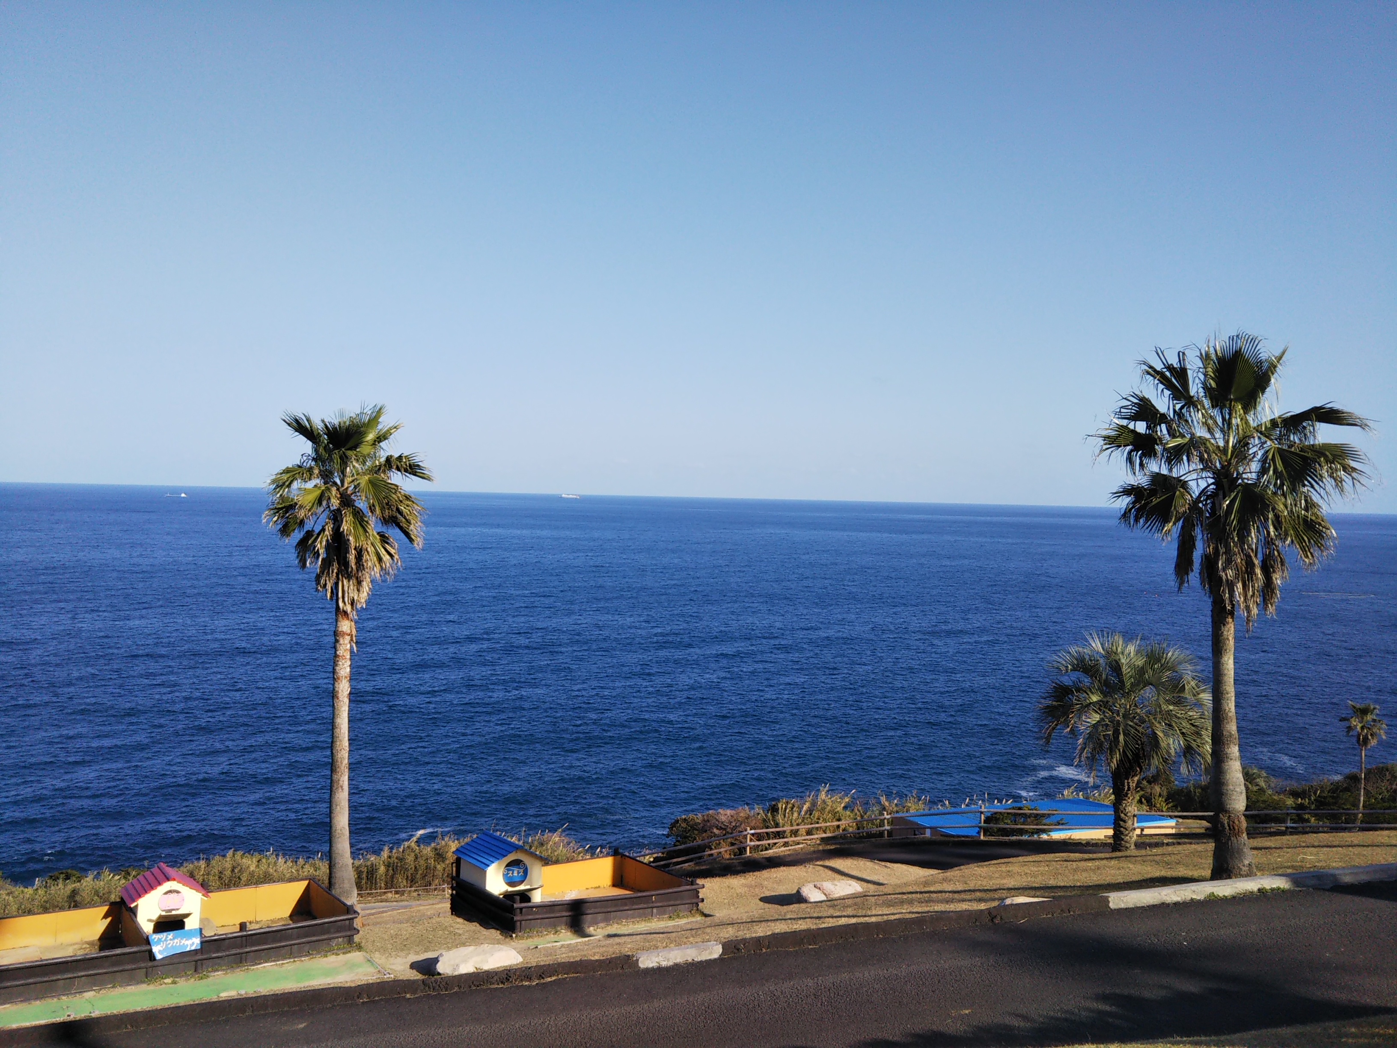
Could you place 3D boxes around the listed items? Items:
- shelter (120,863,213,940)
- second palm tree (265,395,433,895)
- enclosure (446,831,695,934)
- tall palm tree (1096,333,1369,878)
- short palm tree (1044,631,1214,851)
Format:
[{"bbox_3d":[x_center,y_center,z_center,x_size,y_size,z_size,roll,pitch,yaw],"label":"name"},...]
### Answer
[{"bbox_3d":[-8.405,6.013,19.130,1.150,1.120,1.000,0,2,-31],"label":"shelter"},{"bbox_3d":[-6.097,2.293,21.068,2.855,8.688,2.855,1,2,0],"label":"second palm tree"},{"bbox_3d":[-2.168,6.158,21.471,3.450,1.150,2.300,0,2,-32],"label":"enclosure"},{"bbox_3d":[9.630,1.487,21.847,4.695,9.844,4.695,1,2,0],"label":"tall palm tree"},{"bbox_3d":[9.211,4.706,26.134,3.587,4.734,3.587,1,2,0],"label":"short palm tree"}]

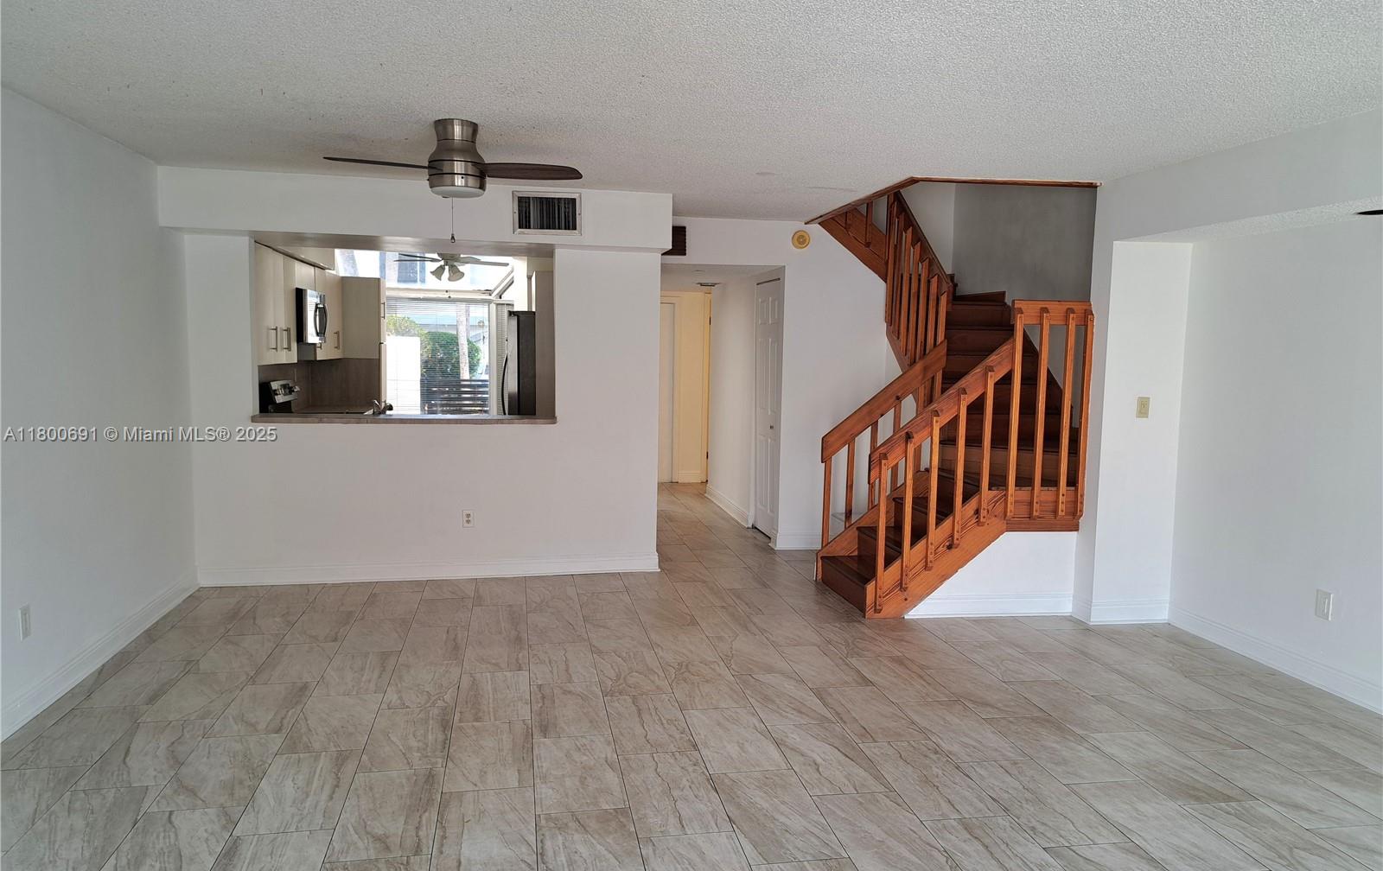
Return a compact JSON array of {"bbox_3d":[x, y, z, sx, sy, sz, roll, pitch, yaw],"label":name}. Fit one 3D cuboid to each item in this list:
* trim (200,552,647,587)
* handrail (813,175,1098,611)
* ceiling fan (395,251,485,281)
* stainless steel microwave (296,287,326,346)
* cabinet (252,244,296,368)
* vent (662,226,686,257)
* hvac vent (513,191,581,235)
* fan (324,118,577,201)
[{"bbox_3d":[-1.605,0.859,6.149,2.860,0.128,0.020,0,5,-12],"label":"trim"},{"bbox_3d":[1.464,-0.320,6.244,1.270,2.500,1.900,0,5,-10],"label":"handrail"},{"bbox_3d":[-2.141,-1.573,8.544,1.080,0.400,1.080,0,5,-10],"label":"ceiling fan"},{"bbox_3d":[-3.074,-0.909,7.369,0.410,0.410,0.760,0,5,-10],"label":"stainless steel microwave"},{"bbox_3d":[-2.948,-0.864,6.462,0.330,0.770,1.060,0,5,-10],"label":"cabinet"},{"bbox_3d":[-0.151,-1.395,6.854,0.250,0.225,0.030,0,5,-10],"label":"vent"},{"bbox_3d":[-0.852,-1.307,5.666,0.395,0.245,0.030,0,5,-12],"label":"hvac vent"},{"bbox_3d":[-0.996,-1.177,4.115,1.060,0.290,1.020,0,5,-10],"label":"fan"}]

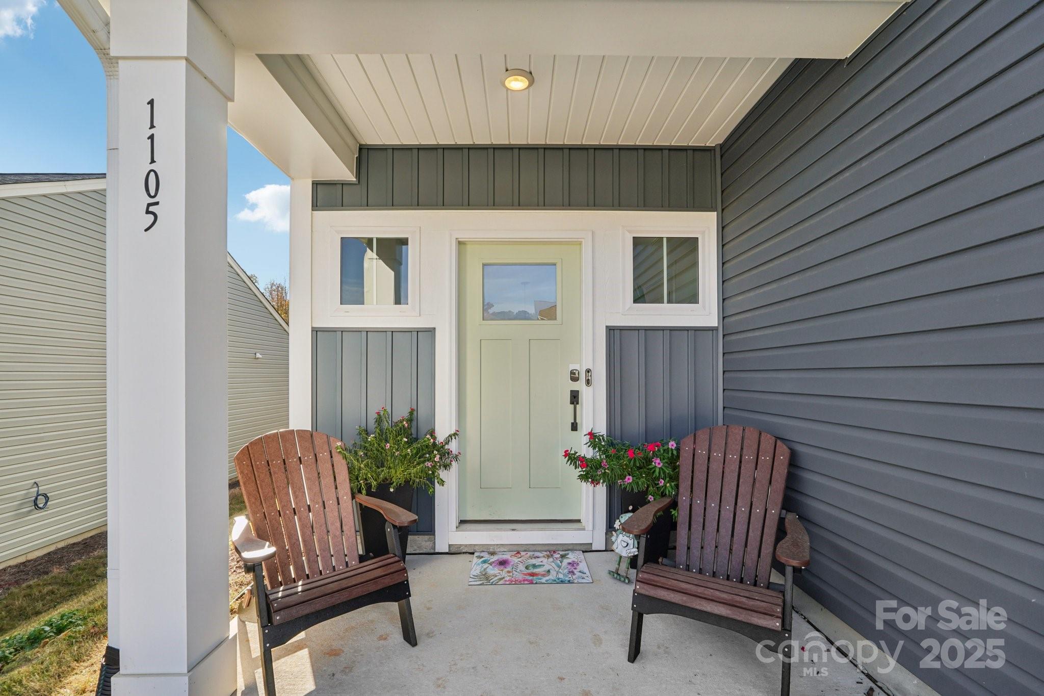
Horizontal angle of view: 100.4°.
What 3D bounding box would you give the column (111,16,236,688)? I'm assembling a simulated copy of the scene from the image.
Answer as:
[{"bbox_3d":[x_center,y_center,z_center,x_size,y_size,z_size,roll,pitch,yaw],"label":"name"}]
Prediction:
[{"bbox_3d":[-1.310,0.065,1.660,0.275,2.630,0.265,0,-1,-1],"label":"column"}]

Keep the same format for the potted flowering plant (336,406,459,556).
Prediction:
[{"bbox_3d":[-0.815,0.910,2.820,0.790,1.050,0.560,0,-1,-1],"label":"potted flowering plant"}]

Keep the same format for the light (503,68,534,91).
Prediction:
[{"bbox_3d":[-0.025,-1.475,2.410,0.187,0.035,0.187,0,-1,-1],"label":"light"}]

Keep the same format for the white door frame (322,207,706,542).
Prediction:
[{"bbox_3d":[-0.043,0.234,3.100,2.865,2.415,0.130,0,-1,-1],"label":"white door frame"}]

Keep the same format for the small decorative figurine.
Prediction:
[{"bbox_3d":[0.630,1.225,2.700,0.190,0.420,0.120,-1,-2,41],"label":"small decorative figurine"}]

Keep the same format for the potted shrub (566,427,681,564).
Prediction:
[{"bbox_3d":[0.685,0.985,2.820,0.800,0.880,0.550,0,-1,-1],"label":"potted shrub"}]

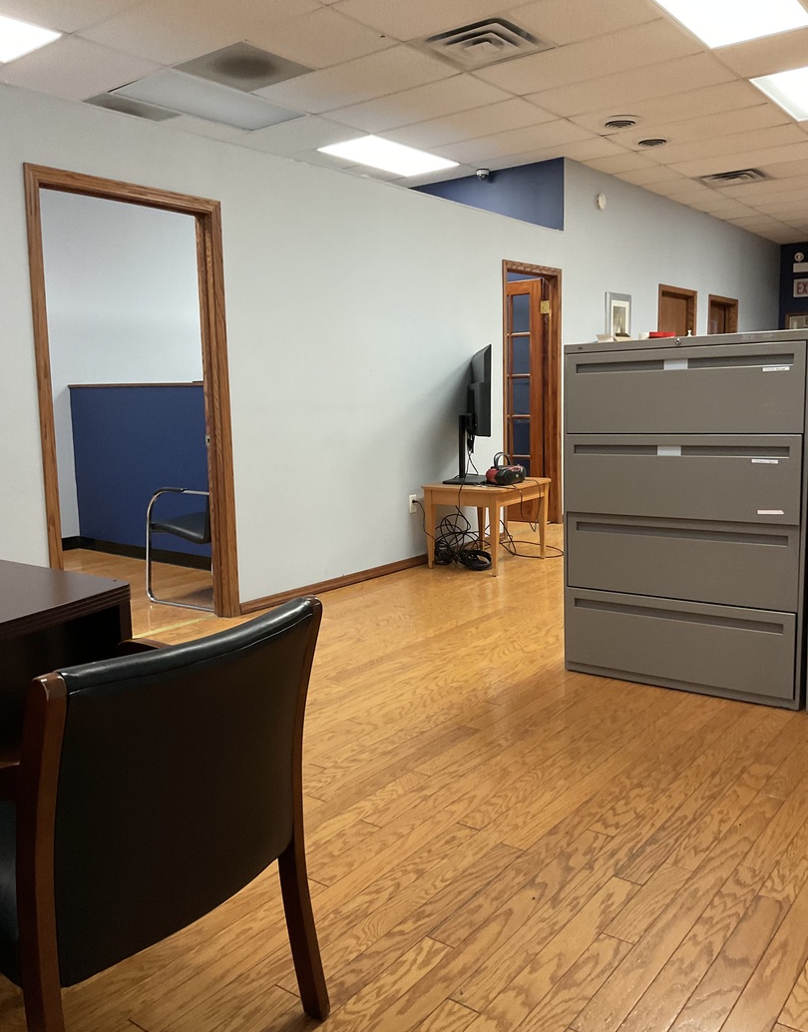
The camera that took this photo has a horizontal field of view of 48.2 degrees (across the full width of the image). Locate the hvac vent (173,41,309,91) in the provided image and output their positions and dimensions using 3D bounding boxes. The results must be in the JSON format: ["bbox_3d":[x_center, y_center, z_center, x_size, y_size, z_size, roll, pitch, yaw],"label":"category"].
[{"bbox_3d":[-0.911,-2.588,5.183,0.604,0.040,0.604,5,10,37],"label":"hvac vent"}]

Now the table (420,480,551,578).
[{"bbox_3d":[0.569,0.052,6.083,0.569,0.546,0.756,4,9,35],"label":"table"}]

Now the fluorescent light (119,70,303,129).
[{"bbox_3d":[-1.207,-2.674,5.791,0.604,0.060,1.213,5,10,37],"label":"fluorescent light"}]

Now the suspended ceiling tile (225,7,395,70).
[{"bbox_3d":[-0.428,-2.541,4.814,0.604,0.025,0.604,5,10,37],"label":"suspended ceiling tile"}]

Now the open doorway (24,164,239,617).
[{"bbox_3d":[-1.264,-0.464,4.317,0.150,2.132,1.055,5,10,37],"label":"open doorway"}]

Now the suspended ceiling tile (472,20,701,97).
[{"bbox_3d":[1.040,-2.630,5.212,1.213,0.025,0.604,5,10,37],"label":"suspended ceiling tile"}]

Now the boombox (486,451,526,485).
[{"bbox_3d":[0.679,-0.321,6.013,0.170,0.205,0.260,6,11,42],"label":"boombox"}]

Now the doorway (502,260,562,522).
[{"bbox_3d":[0.991,-0.910,7.207,0.150,2.125,0.920,5,10,37],"label":"doorway"}]

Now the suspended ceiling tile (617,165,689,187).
[{"bbox_3d":[2.231,-3.055,8.112,0.469,0.025,0.604,5,10,37],"label":"suspended ceiling tile"}]

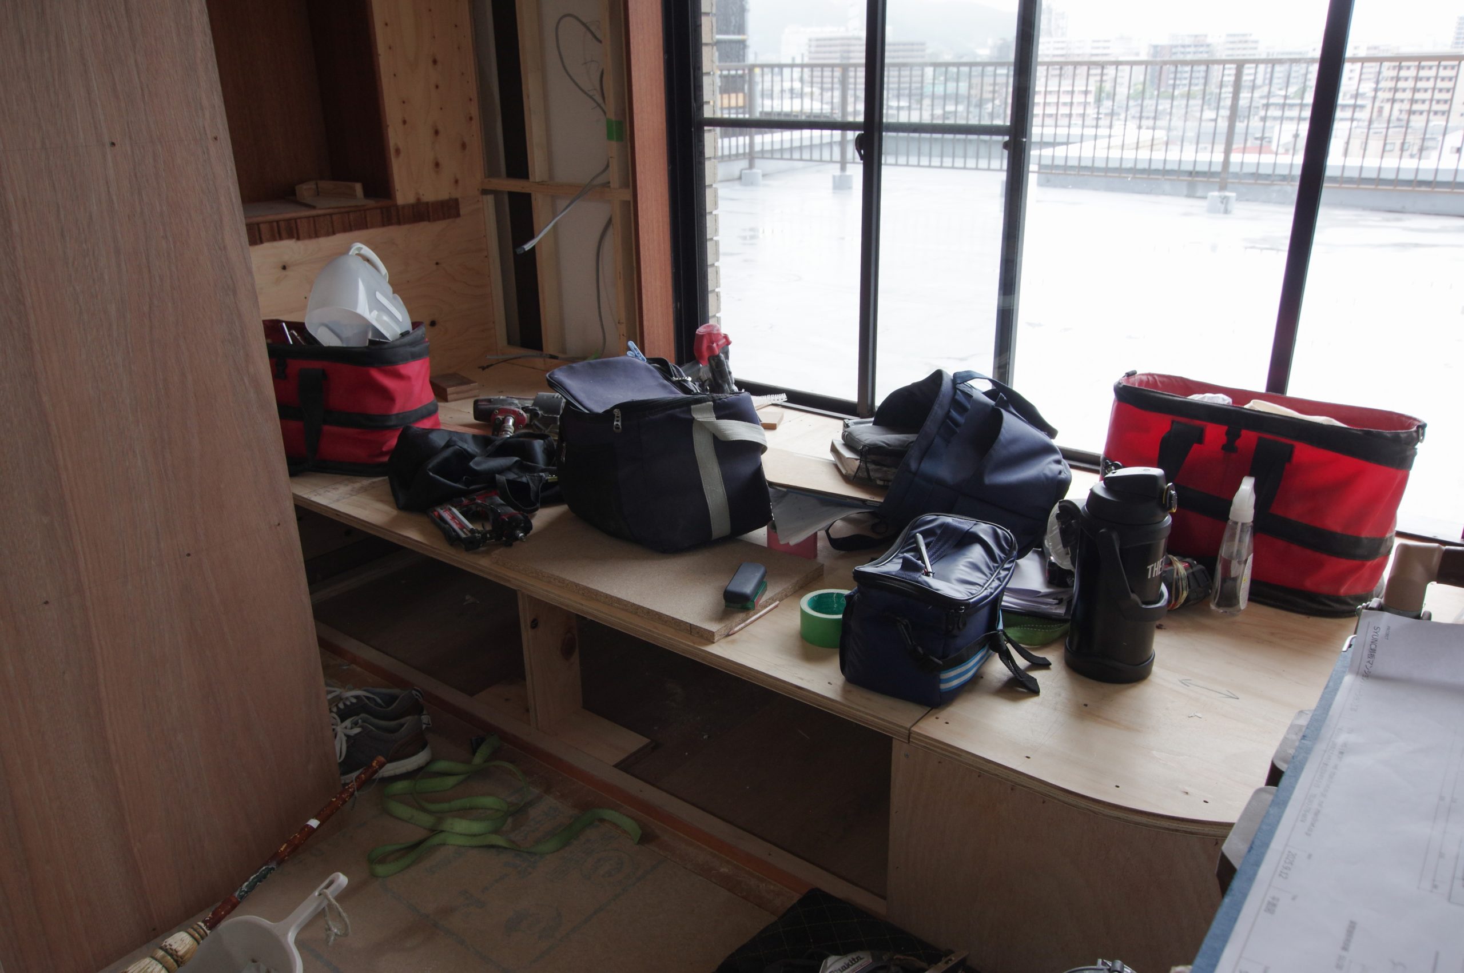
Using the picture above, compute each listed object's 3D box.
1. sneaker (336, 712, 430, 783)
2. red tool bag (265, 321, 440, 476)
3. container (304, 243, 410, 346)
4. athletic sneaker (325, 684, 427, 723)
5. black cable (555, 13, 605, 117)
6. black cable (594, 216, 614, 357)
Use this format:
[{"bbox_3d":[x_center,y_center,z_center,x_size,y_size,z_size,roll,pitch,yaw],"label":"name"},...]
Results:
[{"bbox_3d":[-0.692,0.459,1.966,0.287,0.104,0.105,-4,21,-7],"label":"sneaker"},{"bbox_3d":[-0.924,-0.207,2.474,0.450,0.280,0.245,3,22,12],"label":"red tool bag"},{"bbox_3d":[-0.825,-0.417,2.430,0.155,0.170,0.205,-1,-13,2],"label":"container"},{"bbox_3d":[-0.724,0.429,2.046,0.287,0.104,0.105,-3,21,-5],"label":"athletic sneaker"},{"bbox_3d":[-0.385,-1.065,2.773,0.170,0.245,0.060,15,26,36],"label":"black cable"},{"bbox_3d":[-0.342,-0.537,2.973,0.078,0.390,0.035,15,26,36],"label":"black cable"}]

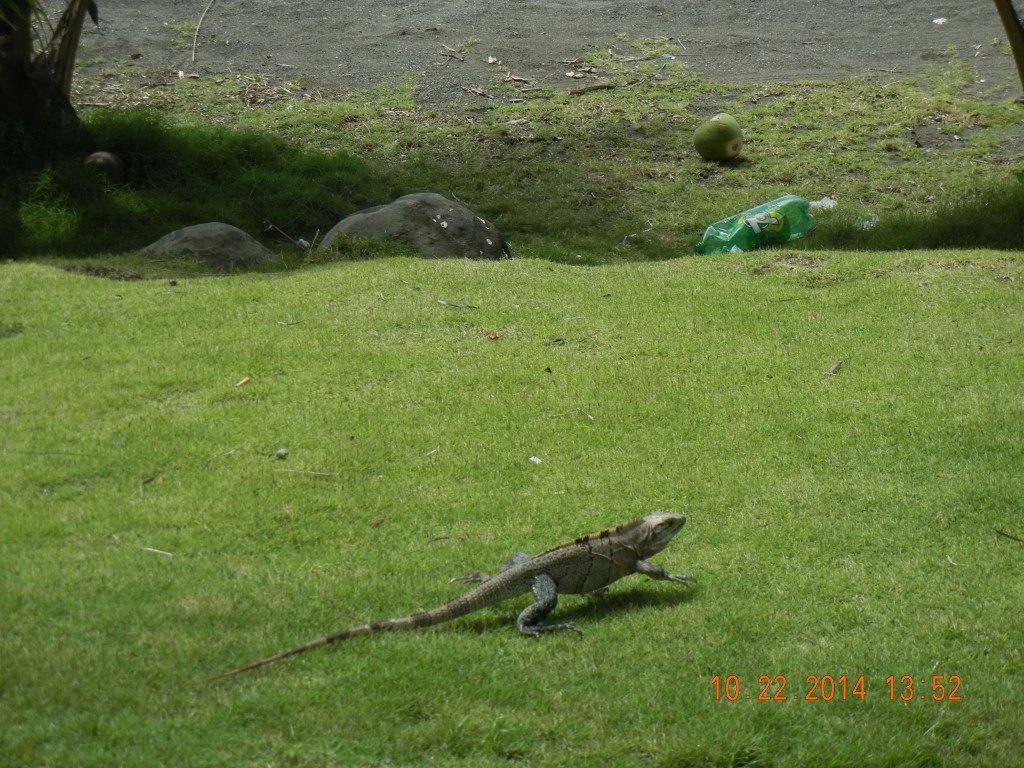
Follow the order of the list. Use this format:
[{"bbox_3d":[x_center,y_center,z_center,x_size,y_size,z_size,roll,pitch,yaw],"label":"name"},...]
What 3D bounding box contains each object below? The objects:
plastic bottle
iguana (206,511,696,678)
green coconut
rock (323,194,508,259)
[{"bbox_3d":[0.674,-0.442,9.500,0.350,0.118,0.118,-20,12,-25],"label":"plastic bottle"},{"bbox_3d":[-0.130,0.300,5.624,0.960,0.170,0.340,-7,13,-31],"label":"iguana"},{"bbox_3d":[0.701,-0.841,11.700,0.168,0.165,0.168,0,12,0],"label":"green coconut"},{"bbox_3d":[-0.270,-0.425,9.500,0.490,0.220,0.360,0,12,0],"label":"rock"}]

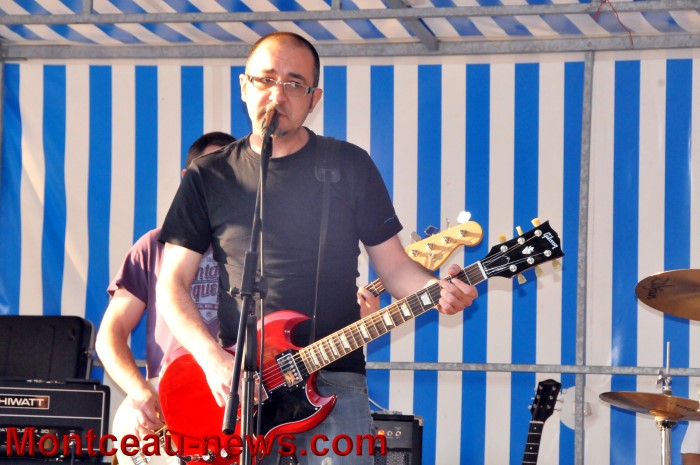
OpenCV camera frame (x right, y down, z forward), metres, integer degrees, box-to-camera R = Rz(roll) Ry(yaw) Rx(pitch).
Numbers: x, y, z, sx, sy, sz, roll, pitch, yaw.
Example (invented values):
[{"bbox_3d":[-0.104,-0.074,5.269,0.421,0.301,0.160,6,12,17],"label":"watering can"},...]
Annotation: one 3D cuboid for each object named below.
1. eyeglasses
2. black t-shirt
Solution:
[{"bbox_3d":[-0.153,-0.330,6.800,0.150,0.040,0.145,10,1,1],"label":"eyeglasses"},{"bbox_3d":[-0.155,0.045,6.920,0.545,0.560,0.310,-1,-1,4],"label":"black t-shirt"}]

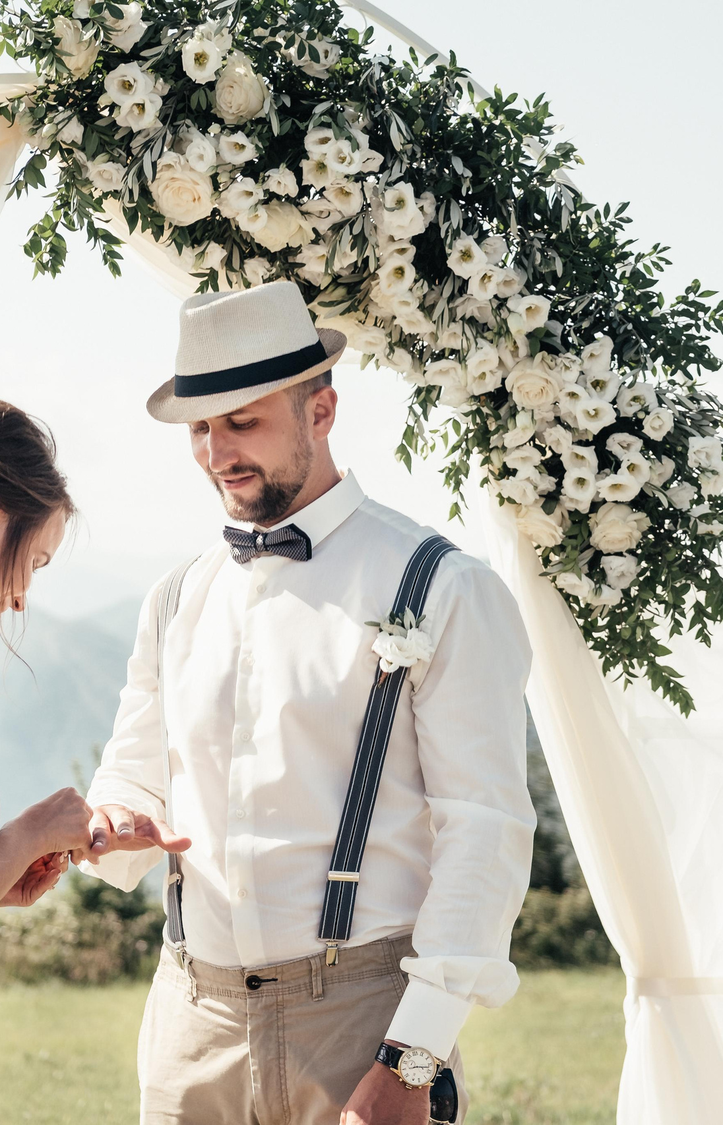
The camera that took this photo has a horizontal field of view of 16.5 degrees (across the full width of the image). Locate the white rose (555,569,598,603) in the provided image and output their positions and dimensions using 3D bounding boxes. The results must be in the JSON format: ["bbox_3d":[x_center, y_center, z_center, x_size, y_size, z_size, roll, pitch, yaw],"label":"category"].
[{"bbox_3d":[0.293,0.033,3.400,0.058,0.045,0.041,-1,-2,20],"label":"white rose"}]

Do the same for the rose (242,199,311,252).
[{"bbox_3d":[-0.114,-0.474,3.500,0.092,0.078,0.072,0,32,-7],"label":"rose"}]

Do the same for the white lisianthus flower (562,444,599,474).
[{"bbox_3d":[0.315,-0.147,3.580,0.053,0.050,0.043,0,15,0],"label":"white lisianthus flower"}]

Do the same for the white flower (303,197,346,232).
[{"bbox_3d":[-0.057,-0.493,3.520,0.062,0.053,0.050,0,21,-6],"label":"white flower"}]

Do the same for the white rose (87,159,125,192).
[{"bbox_3d":[-0.359,-0.545,3.500,0.054,0.047,0.047,0,-2,6],"label":"white rose"}]

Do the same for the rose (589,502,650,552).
[{"bbox_3d":[0.360,-0.050,3.480,0.085,0.075,0.070,0,30,0],"label":"rose"}]

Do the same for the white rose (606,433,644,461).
[{"bbox_3d":[0.361,-0.159,3.400,0.052,0.038,0.046,0,-2,5],"label":"white rose"}]

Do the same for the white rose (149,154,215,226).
[{"bbox_3d":[-0.254,-0.524,3.500,0.091,0.097,0.075,0,12,-3],"label":"white rose"}]

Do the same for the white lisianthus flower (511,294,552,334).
[{"bbox_3d":[0.244,-0.358,3.580,0.056,0.055,0.047,1,20,-23],"label":"white lisianthus flower"}]

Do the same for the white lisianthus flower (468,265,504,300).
[{"bbox_3d":[0.179,-0.403,3.580,0.053,0.052,0.044,0,20,6],"label":"white lisianthus flower"}]

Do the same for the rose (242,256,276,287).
[{"bbox_3d":[-0.145,-0.410,3.500,0.045,0.041,0.045,0,-2,0],"label":"rose"}]

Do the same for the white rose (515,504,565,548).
[{"bbox_3d":[0.252,-0.051,3.500,0.069,0.061,0.066,0,-2,-9],"label":"white rose"}]

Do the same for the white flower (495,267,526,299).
[{"bbox_3d":[0.216,-0.406,3.600,0.048,0.047,0.042,0,18,6],"label":"white flower"}]

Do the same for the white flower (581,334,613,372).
[{"bbox_3d":[0.332,-0.294,3.500,0.047,0.056,0.045,0,-6,15],"label":"white flower"}]

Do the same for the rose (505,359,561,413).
[{"bbox_3d":[0.240,-0.249,3.500,0.076,0.074,0.064,0,-2,0],"label":"rose"}]

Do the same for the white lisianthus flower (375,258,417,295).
[{"bbox_3d":[0.050,-0.406,3.540,0.056,0.053,0.046,-1,18,12],"label":"white lisianthus flower"}]

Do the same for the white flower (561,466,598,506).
[{"bbox_3d":[0.302,-0.107,3.460,0.052,0.056,0.046,0,9,0],"label":"white flower"}]

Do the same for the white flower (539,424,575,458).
[{"bbox_3d":[0.267,-0.167,3.400,0.049,0.047,0.042,0,-2,-10],"label":"white flower"}]

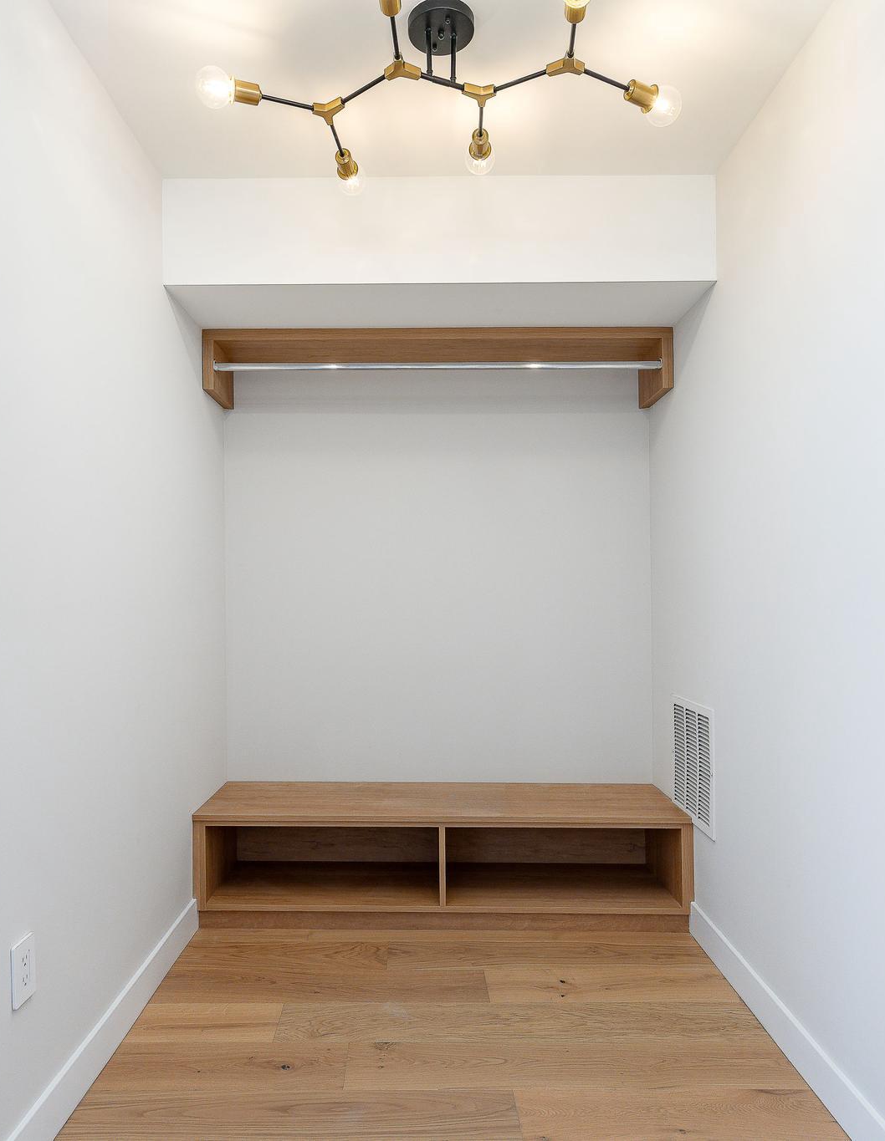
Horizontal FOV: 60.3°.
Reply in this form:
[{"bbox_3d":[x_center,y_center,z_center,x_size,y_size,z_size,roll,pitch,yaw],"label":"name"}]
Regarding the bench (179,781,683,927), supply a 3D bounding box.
[{"bbox_3d":[0.000,1.008,2.730,1.655,0.371,0.427,0,-2,0],"label":"bench"}]

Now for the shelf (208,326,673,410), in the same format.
[{"bbox_3d":[-0.016,-0.744,2.839,1.652,0.214,0.306,0,-2,0],"label":"shelf"}]

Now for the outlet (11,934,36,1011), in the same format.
[{"bbox_3d":[-0.804,0.772,1.468,0.008,0.118,0.074,0,-2,-1],"label":"outlet"}]

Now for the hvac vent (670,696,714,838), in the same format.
[{"bbox_3d":[0.826,0.639,2.529,0.012,0.398,0.395,0,-2,-1],"label":"hvac vent"}]

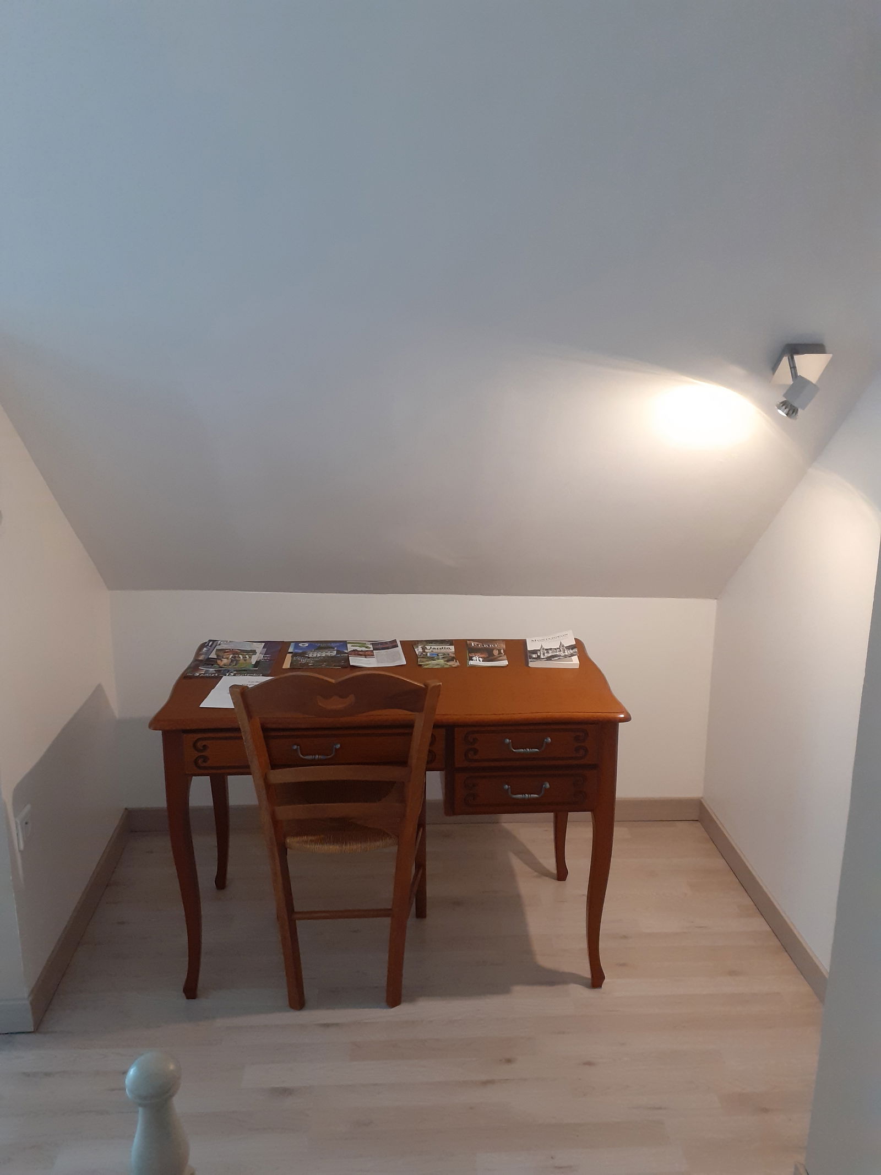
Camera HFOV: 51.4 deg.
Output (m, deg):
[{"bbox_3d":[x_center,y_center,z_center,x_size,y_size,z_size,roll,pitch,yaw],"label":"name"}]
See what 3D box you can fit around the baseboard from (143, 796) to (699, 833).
[{"bbox_3d":[-0.070,0.779,3.155,1.950,0.081,0.013,0,15,-4],"label":"baseboard"}]

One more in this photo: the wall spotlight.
[{"bbox_3d":[0.781,-0.436,1.999,0.105,0.113,0.144,0,-28,-4],"label":"wall spotlight"}]

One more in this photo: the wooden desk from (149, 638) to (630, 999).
[{"bbox_3d":[-0.129,0.598,2.488,1.107,0.766,0.592,0,15,-4],"label":"wooden desk"}]

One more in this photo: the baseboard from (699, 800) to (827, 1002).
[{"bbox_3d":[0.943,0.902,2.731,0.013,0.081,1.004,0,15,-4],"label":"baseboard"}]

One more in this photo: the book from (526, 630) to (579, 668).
[{"bbox_3d":[0.306,0.178,2.544,0.132,0.028,0.190,1,15,1],"label":"book"}]

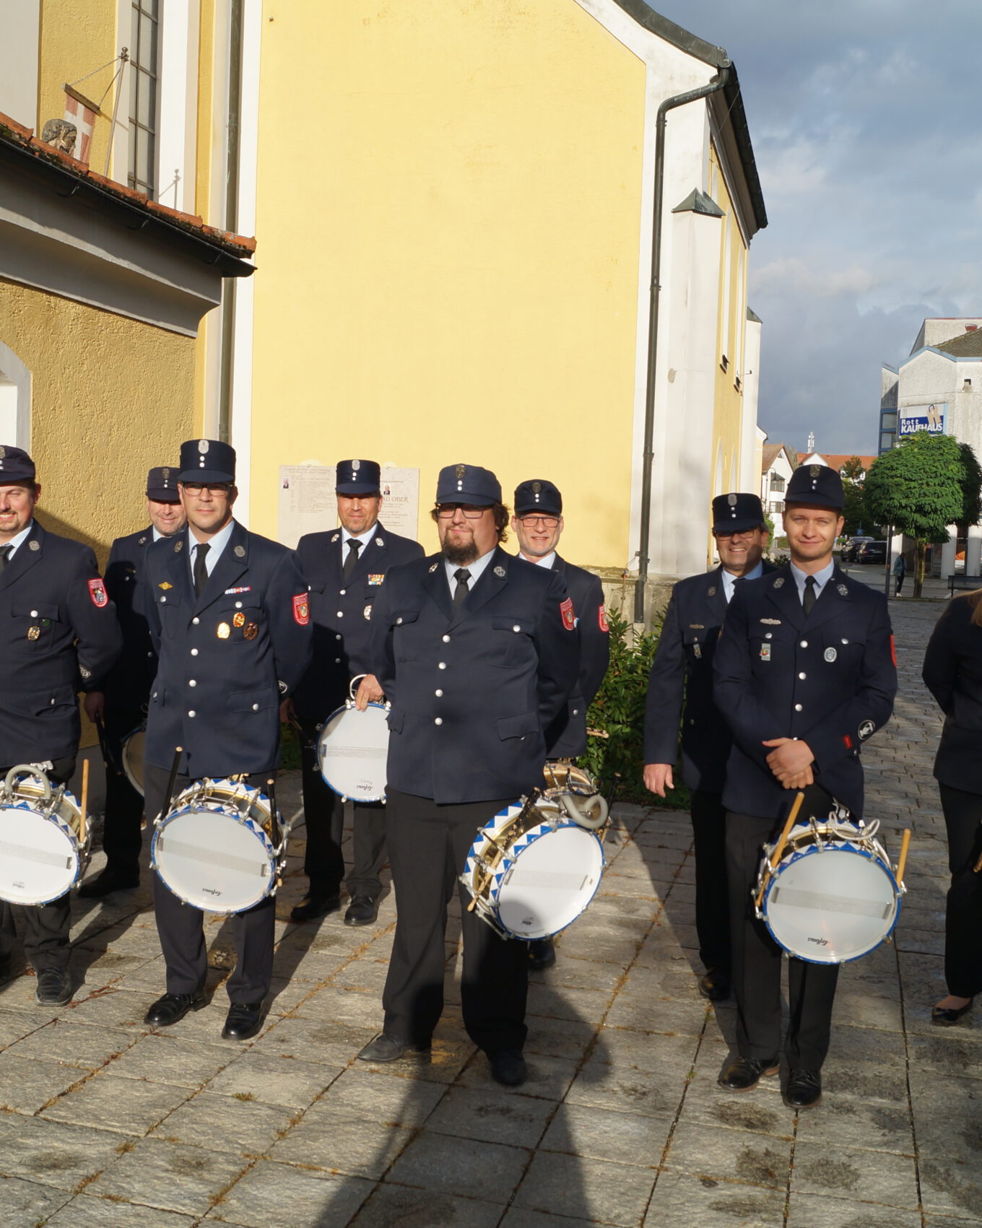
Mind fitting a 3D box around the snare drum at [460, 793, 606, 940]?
[{"bbox_3d":[0.133,0.751,4.083,0.395,0.395,0.175,-15,30,-29],"label":"snare drum"}]

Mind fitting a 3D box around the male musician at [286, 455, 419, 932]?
[{"bbox_3d":[-0.539,0.298,5.716,0.550,1.872,0.400,3,3,10],"label":"male musician"}]

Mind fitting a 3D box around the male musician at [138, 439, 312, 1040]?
[{"bbox_3d":[-0.867,0.400,4.481,0.570,1.875,0.400,3,4,17],"label":"male musician"}]

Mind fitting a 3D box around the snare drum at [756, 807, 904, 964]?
[{"bbox_3d":[0.981,0.811,4.049,0.395,0.395,0.175,1,21,2],"label":"snare drum"}]

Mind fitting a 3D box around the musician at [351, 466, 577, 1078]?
[{"bbox_3d":[-0.073,0.448,4.243,0.650,1.805,0.460,3,4,15],"label":"musician"}]

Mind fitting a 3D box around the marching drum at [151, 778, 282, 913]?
[{"bbox_3d":[-0.836,0.721,4.304,0.385,0.385,0.170,0,25,10],"label":"marching drum"}]

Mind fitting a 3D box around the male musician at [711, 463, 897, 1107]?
[{"bbox_3d":[0.943,0.501,4.180,0.550,1.870,0.420,3,3,14],"label":"male musician"}]

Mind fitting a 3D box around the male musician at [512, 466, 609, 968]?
[{"bbox_3d":[0.188,0.412,5.225,0.560,1.835,0.400,3,4,15],"label":"male musician"}]

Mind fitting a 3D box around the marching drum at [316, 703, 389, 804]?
[{"bbox_3d":[-0.485,0.536,5.408,0.385,0.385,0.170,0,-1,-2],"label":"marching drum"}]

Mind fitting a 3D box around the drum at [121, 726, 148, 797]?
[{"bbox_3d":[-1.349,0.591,5.853,0.380,0.380,0.165,0,25,-2],"label":"drum"}]

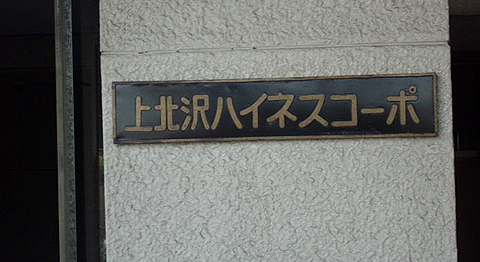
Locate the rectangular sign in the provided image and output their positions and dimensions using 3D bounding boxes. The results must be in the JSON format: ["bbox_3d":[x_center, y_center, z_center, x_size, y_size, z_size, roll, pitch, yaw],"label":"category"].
[{"bbox_3d":[0.099,-0.061,3.785,0.900,0.173,0.025,-2,-2,4],"label":"rectangular sign"}]

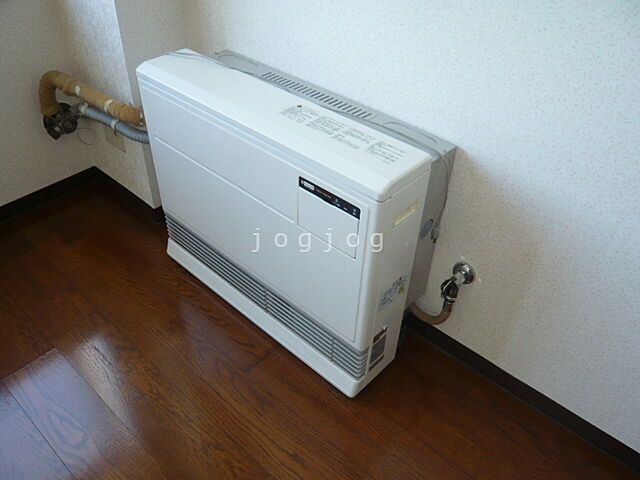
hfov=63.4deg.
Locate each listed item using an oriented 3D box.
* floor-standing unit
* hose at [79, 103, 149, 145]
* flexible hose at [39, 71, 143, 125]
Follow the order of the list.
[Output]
[{"bbox_3d":[-0.089,-0.072,1.215,0.694,0.545,0.250,32,48,31],"label":"floor-standing unit"},{"bbox_3d":[-0.653,-0.373,1.632,0.345,0.065,0.080,25,45,25],"label":"hose"},{"bbox_3d":[-0.707,-0.423,1.623,0.450,0.135,0.125,21,43,20],"label":"flexible hose"}]

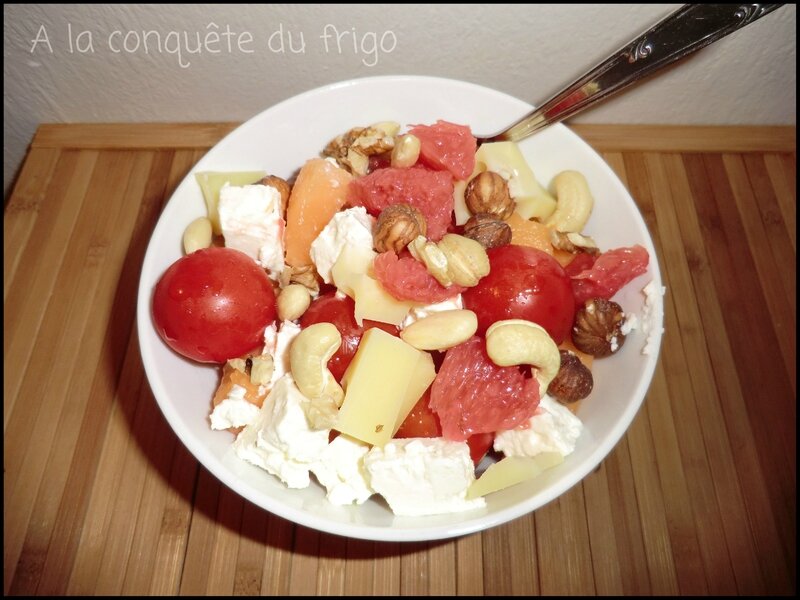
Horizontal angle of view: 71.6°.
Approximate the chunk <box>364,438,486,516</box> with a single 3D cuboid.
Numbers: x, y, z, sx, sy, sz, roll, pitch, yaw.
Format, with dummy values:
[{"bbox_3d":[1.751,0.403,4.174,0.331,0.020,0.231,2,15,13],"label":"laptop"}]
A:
[{"bbox_3d":[0.007,0.047,0.149,0.030,0.018,0.018,3,64,1],"label":"chunk"}]

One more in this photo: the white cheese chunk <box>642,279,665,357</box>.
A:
[{"bbox_3d":[0.067,0.004,0.148,0.005,0.006,0.019,1,64,2],"label":"white cheese chunk"}]

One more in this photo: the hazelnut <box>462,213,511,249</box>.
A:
[{"bbox_3d":[0.027,-0.023,0.173,0.015,0.014,0.015,0,64,0],"label":"hazelnut"}]

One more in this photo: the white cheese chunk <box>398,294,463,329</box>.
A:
[{"bbox_3d":[0.009,0.005,0.159,0.018,0.013,0.012,-18,65,-9],"label":"white cheese chunk"}]

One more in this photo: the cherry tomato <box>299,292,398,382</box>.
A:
[{"bbox_3d":[-0.014,0.012,0.153,0.029,0.029,0.029,0,64,1],"label":"cherry tomato"}]

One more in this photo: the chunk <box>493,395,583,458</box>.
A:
[{"bbox_3d":[0.039,0.037,0.161,0.025,0.014,0.019,-12,65,-6],"label":"chunk"}]

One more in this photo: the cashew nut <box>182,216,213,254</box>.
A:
[{"bbox_3d":[-0.061,-0.019,0.169,0.009,0.010,0.013,13,65,7],"label":"cashew nut"}]

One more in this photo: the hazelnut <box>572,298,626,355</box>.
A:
[{"bbox_3d":[0.061,0.008,0.171,0.016,0.016,0.016,0,64,0],"label":"hazelnut"}]

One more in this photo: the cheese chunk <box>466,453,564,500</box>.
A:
[{"bbox_3d":[0.032,0.050,0.155,0.029,0.012,0.009,-23,66,-11],"label":"cheese chunk"}]

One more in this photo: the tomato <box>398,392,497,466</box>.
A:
[{"bbox_3d":[0.013,0.033,0.155,0.029,0.027,0.029,0,64,0],"label":"tomato"}]

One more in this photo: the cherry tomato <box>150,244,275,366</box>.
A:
[{"bbox_3d":[-0.051,0.001,0.153,0.033,0.032,0.033,0,64,1],"label":"cherry tomato"}]

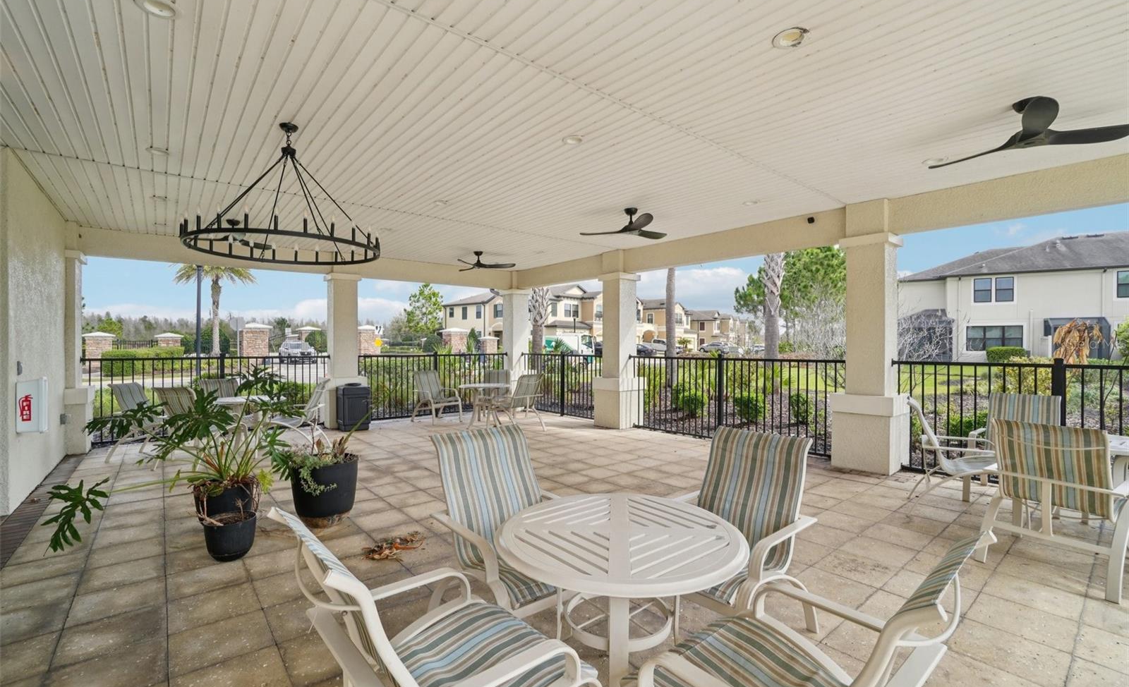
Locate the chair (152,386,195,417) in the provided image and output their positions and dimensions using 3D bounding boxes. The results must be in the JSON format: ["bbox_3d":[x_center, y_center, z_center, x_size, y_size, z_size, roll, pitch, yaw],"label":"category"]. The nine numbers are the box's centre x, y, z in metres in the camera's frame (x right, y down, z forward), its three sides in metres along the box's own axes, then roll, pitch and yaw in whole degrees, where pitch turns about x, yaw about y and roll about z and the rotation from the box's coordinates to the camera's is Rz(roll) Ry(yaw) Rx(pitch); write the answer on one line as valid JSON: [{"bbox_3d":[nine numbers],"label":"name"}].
[{"bbox_3d":[-4.334,0.951,5.610,0.620,0.950,0.720,0,0,7],"label":"chair"}]

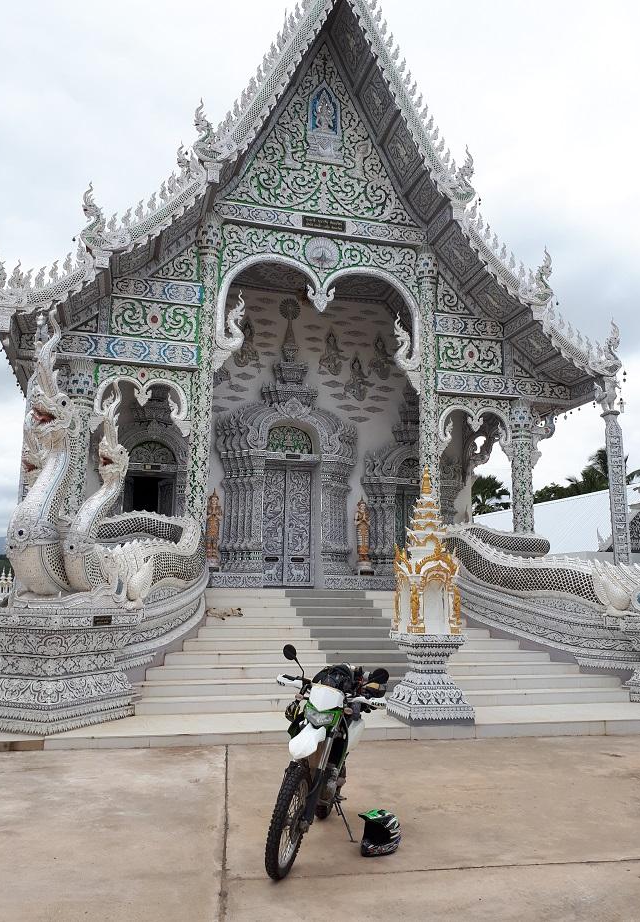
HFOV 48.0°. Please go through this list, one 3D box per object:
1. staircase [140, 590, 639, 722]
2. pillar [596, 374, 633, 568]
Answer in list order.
[{"bbox_3d":[0.617,2.951,11.896,7.240,1.471,4.800,3,-10,-14],"label":"staircase"},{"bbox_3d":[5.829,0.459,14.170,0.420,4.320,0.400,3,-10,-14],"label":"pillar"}]

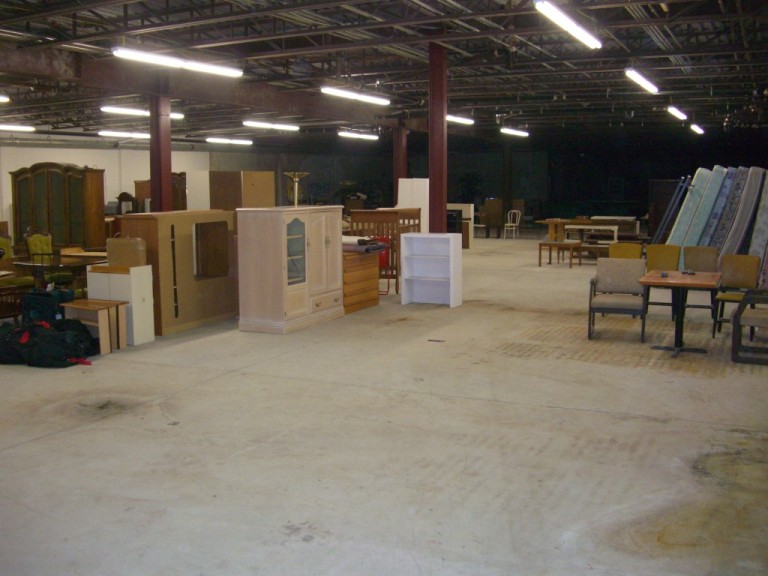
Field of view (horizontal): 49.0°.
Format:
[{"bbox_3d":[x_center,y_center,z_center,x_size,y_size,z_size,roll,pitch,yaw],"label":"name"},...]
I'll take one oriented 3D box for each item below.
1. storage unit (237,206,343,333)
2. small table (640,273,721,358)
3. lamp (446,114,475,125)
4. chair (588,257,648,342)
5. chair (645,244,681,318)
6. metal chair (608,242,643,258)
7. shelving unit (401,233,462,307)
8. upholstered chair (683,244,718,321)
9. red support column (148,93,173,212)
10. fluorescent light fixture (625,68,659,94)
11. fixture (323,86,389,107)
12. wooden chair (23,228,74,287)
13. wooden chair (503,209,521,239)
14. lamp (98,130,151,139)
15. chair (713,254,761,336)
[{"bbox_3d":[-1.085,-0.260,10.182,0.600,1.400,1.480,3,8,24],"label":"storage unit"},{"bbox_3d":[3.011,0.268,8.553,0.700,0.755,1.050,3,8,24],"label":"small table"},{"bbox_3d":[1.523,-3.660,18.175,0.140,0.100,2.420,3,8,26],"label":"lamp"},{"bbox_3d":[2.548,0.124,9.179,0.590,0.820,0.610,2,7,19],"label":"chair"},{"bbox_3d":[3.600,-0.073,10.828,0.460,0.890,0.540,3,7,23],"label":"chair"},{"bbox_3d":[3.093,-0.102,10.864,0.460,0.870,0.540,3,8,27],"label":"metal chair"},{"bbox_3d":[0.675,-0.253,11.865,0.770,0.990,0.370,3,8,24],"label":"shelving unit"},{"bbox_3d":[3.967,-0.063,10.567,0.450,0.860,0.540,3,7,24],"label":"upholstered chair"},{"bbox_3d":[-3.268,-1.336,12.428,0.220,2.972,0.220,3,8,26],"label":"red support column"},{"bbox_3d":[3.579,-2.848,11.641,0.140,0.100,2.420,3,8,26],"label":"fluorescent light fixture"},{"bbox_3d":[-0.444,-3.243,14.305,0.140,0.100,2.440,3,8,26],"label":"fixture"},{"bbox_3d":[-4.500,-0.241,11.354,0.600,1.070,0.570,6,9,40],"label":"wooden chair"},{"bbox_3d":[4.169,-2.055,27.249,0.420,0.880,0.500,3,8,28],"label":"wooden chair"},{"bbox_3d":[-6.749,-4.089,22.477,0.140,0.100,2.420,3,7,25],"label":"lamp"},{"bbox_3d":[3.837,0.102,9.177,0.450,0.860,0.530,4,8,30],"label":"chair"}]

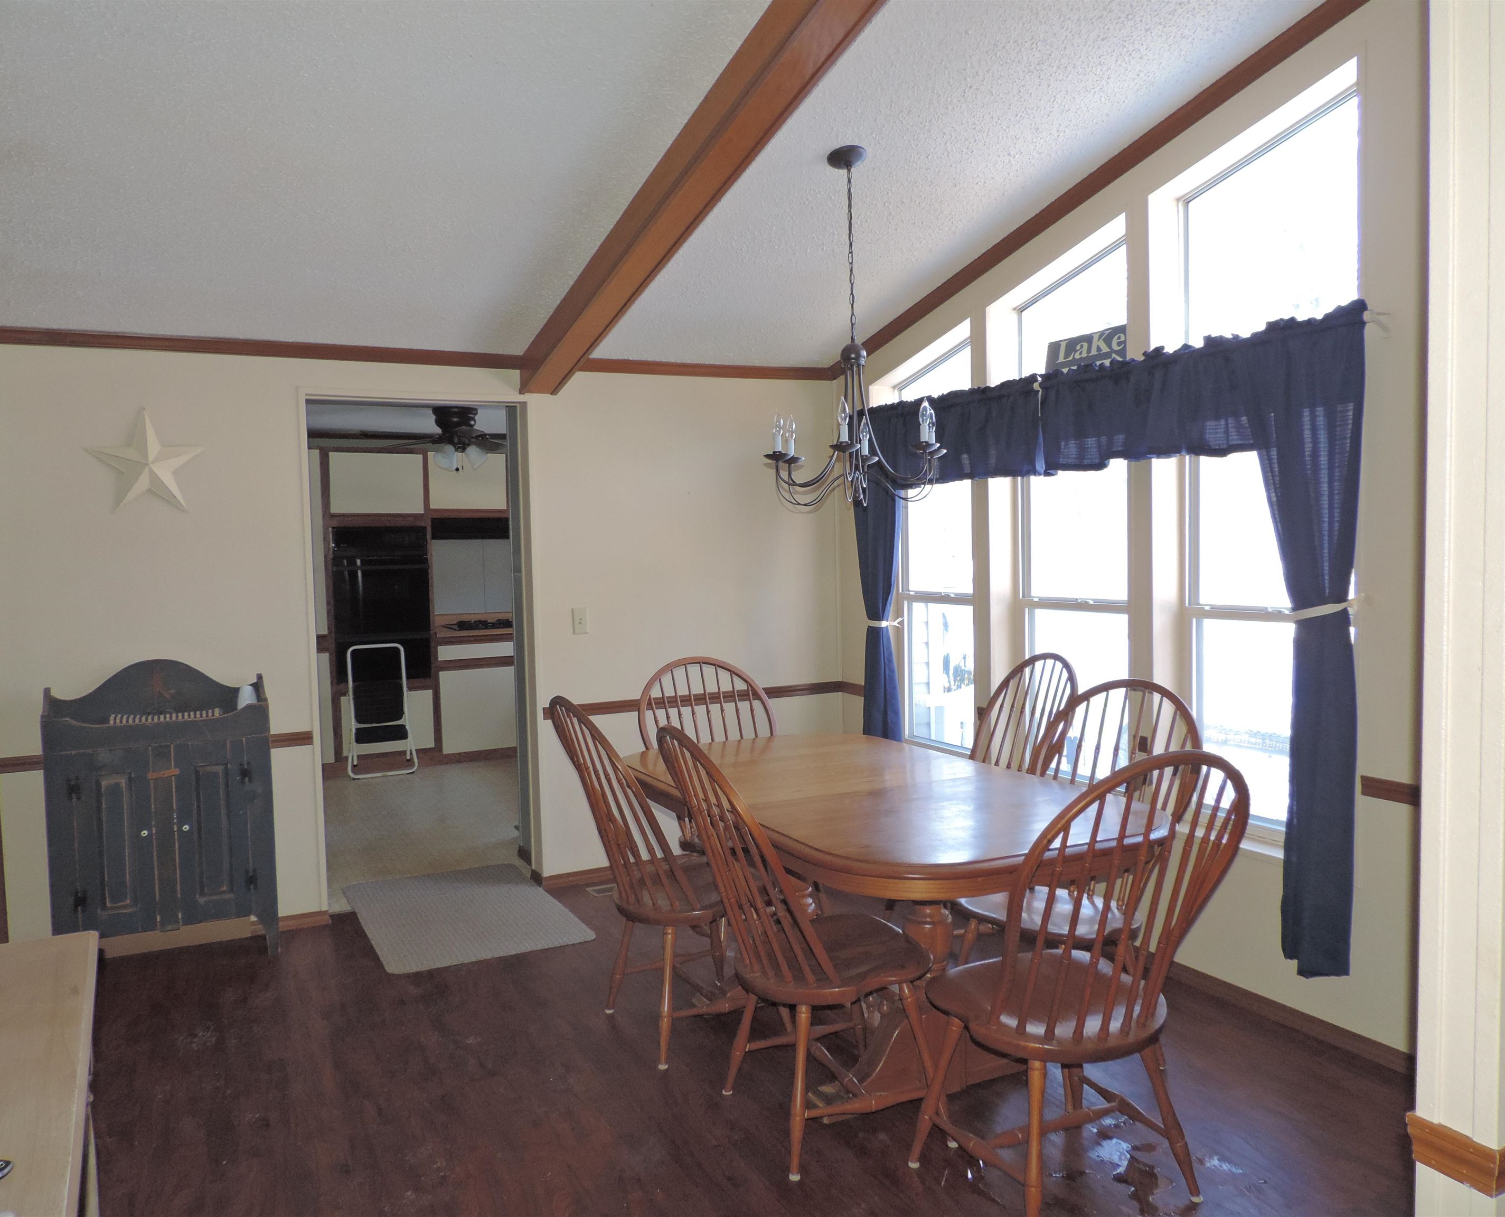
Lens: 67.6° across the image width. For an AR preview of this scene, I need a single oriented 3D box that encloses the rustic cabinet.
[{"bbox_3d":[-2.127,0.738,4.077,0.705,1.089,0.275,-3,3,-27],"label":"rustic cabinet"}]

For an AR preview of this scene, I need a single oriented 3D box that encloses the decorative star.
[{"bbox_3d":[-2.210,-0.541,4.108,0.385,0.375,0.045,-3,4,-27],"label":"decorative star"}]

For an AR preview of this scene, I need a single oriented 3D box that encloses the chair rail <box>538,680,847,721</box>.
[{"bbox_3d":[-0.228,0.420,5.177,1.505,0.056,0.022,-3,3,-27],"label":"chair rail"}]

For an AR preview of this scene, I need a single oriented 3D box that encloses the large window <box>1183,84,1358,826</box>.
[{"bbox_3d":[1.593,-0.394,3.426,0.090,2.173,0.718,-3,4,-27],"label":"large window"}]

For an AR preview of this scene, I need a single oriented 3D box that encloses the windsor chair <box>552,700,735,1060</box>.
[{"bbox_3d":[-0.252,0.754,3.379,0.650,1.043,0.540,-3,4,-27],"label":"windsor chair"}]

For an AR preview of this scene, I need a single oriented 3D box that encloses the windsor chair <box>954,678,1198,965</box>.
[{"bbox_3d":[0.901,0.741,3.148,0.575,1.040,0.490,-3,4,-31],"label":"windsor chair"}]

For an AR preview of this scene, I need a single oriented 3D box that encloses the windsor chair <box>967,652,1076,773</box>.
[{"bbox_3d":[0.786,0.693,3.977,0.650,1.043,0.540,-2,3,-14],"label":"windsor chair"}]

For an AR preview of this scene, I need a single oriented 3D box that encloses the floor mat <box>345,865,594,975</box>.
[{"bbox_3d":[-1.193,1.228,4.588,0.755,0.010,1.140,-3,3,-27],"label":"floor mat"}]

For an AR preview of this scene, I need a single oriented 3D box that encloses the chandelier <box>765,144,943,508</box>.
[{"bbox_3d":[0.317,-0.898,3.603,0.590,1.144,0.600,-1,3,0],"label":"chandelier"}]

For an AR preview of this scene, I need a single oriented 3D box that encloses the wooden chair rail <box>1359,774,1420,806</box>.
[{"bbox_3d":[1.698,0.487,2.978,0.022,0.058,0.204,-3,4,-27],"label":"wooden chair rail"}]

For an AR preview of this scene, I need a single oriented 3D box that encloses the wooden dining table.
[{"bbox_3d":[0.327,0.884,3.305,0.999,0.761,1.727,-3,4,-27],"label":"wooden dining table"}]

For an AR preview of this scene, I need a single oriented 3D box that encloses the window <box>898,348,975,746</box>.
[{"bbox_3d":[0.806,-0.274,4.966,0.100,1.798,0.690,-3,3,-27],"label":"window"}]

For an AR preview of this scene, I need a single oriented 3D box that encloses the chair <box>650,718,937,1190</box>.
[{"bbox_3d":[0.119,0.776,2.812,0.650,1.043,0.540,-3,3,-22],"label":"chair"}]

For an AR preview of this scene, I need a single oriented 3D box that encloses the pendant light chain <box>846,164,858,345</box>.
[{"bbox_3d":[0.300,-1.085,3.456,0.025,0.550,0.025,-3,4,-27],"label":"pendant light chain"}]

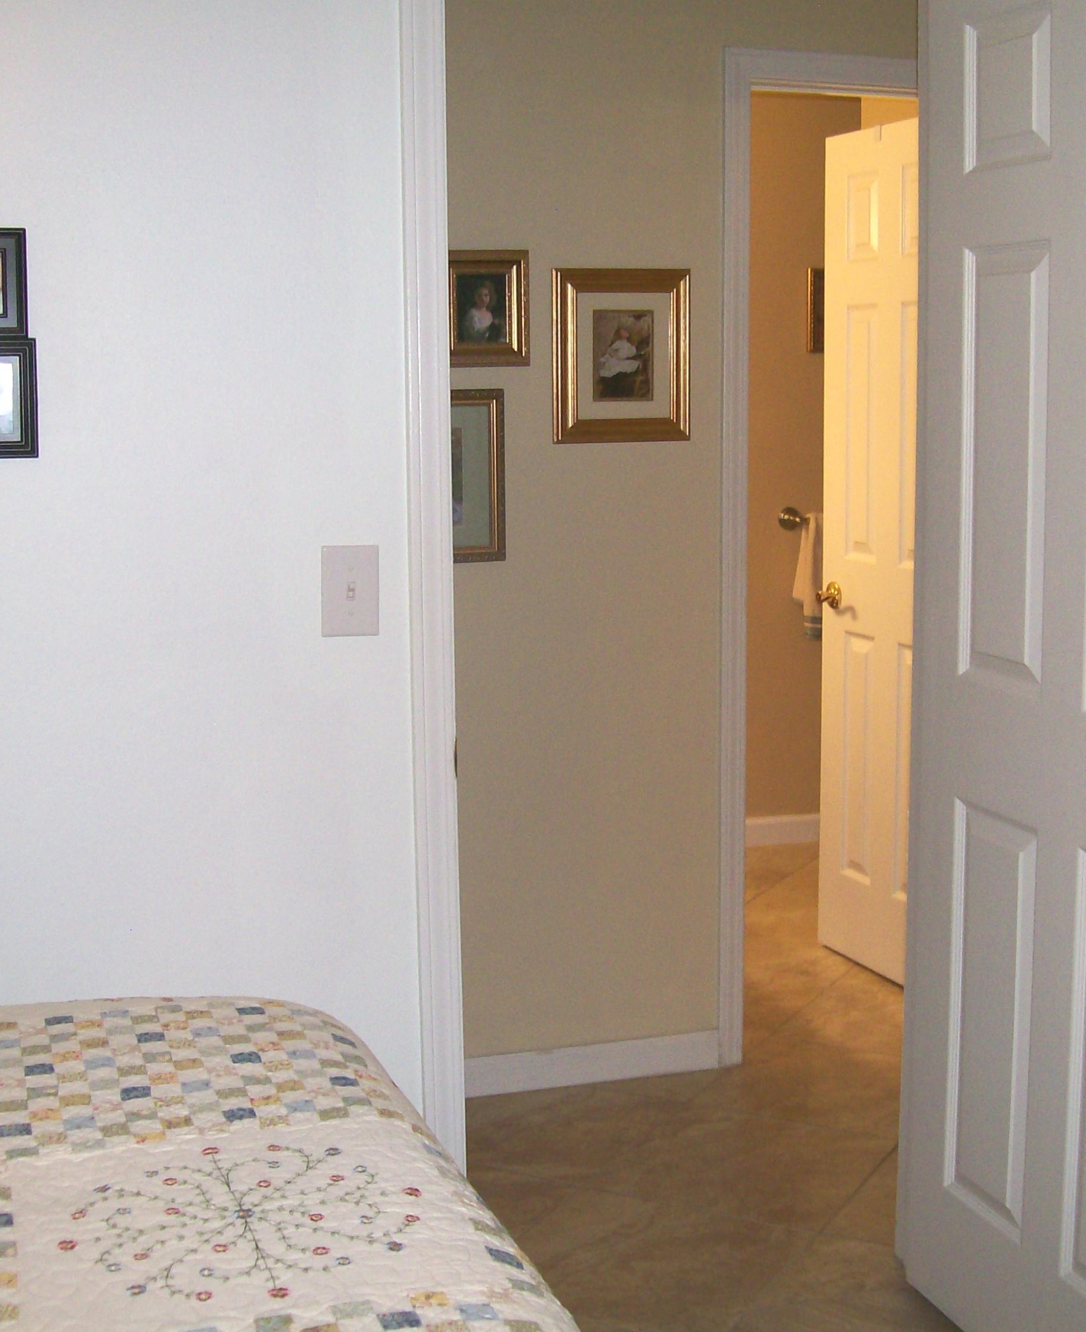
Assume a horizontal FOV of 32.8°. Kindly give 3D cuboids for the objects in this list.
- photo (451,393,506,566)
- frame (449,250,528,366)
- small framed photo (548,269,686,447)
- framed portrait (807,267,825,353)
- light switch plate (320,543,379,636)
[{"bbox_3d":[-0.203,-0.365,3.586,0.270,0.335,0.022,-3,9,-16],"label":"photo"},{"bbox_3d":[-0.117,-0.688,3.561,0.193,0.222,0.026,-3,9,-16],"label":"frame"},{"bbox_3d":[0.155,-0.612,3.654,0.283,0.338,0.026,-3,9,-16],"label":"small framed photo"},{"bbox_3d":[0.902,-1.085,5.651,0.205,0.256,0.022,-3,9,-16],"label":"framed portrait"},{"bbox_3d":[-0.259,-0.101,2.492,0.077,0.122,0.012,-3,9,-16],"label":"light switch plate"}]

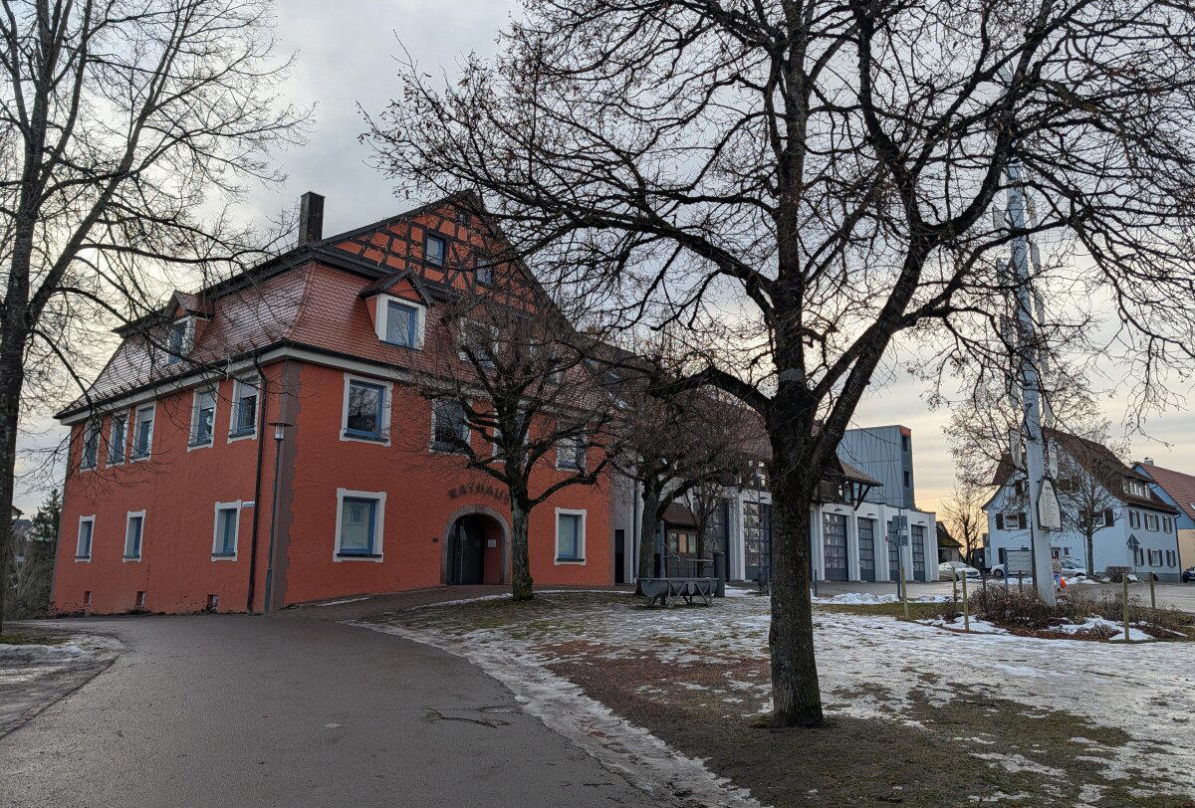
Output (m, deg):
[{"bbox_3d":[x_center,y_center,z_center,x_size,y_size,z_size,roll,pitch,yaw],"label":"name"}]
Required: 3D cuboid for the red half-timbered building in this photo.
[{"bbox_3d":[-9.375,0.180,30.772,15.683,14.186,13.735,-9,-15,39],"label":"red half-timbered building"}]

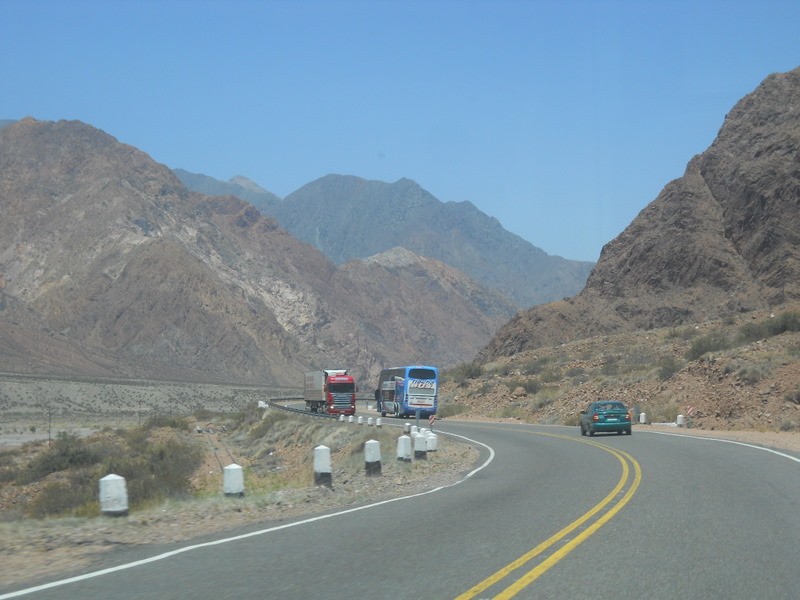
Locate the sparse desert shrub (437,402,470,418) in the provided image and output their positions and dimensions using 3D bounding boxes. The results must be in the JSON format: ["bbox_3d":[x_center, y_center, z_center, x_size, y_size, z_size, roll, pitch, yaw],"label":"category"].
[{"bbox_3d":[4.141,8.552,127.000,2.553,1.201,2.425,0,-3,0],"label":"sparse desert shrub"}]

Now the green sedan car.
[{"bbox_3d":[8.277,4.757,65.986,1.680,1.400,4.240,-2,-3,-2],"label":"green sedan car"}]

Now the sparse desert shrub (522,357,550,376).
[{"bbox_3d":[9.661,4.742,117.000,2.075,1.383,1.971,0,-3,0],"label":"sparse desert shrub"}]

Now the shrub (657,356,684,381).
[{"bbox_3d":[15.001,3.799,91.000,1.506,1.291,1.431,0,-3,0],"label":"shrub"}]

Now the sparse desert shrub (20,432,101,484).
[{"bbox_3d":[-13.655,6.375,66.000,3.121,2.029,2.965,0,-3,0],"label":"sparse desert shrub"}]

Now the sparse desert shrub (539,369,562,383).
[{"bbox_3d":[9.997,5.015,109.000,1.546,0.902,1.469,0,-3,0],"label":"sparse desert shrub"}]

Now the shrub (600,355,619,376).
[{"bbox_3d":[13.150,4.111,103.000,1.096,1.340,1.206,0,-3,0],"label":"shrub"}]

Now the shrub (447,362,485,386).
[{"bbox_3d":[5.429,6.175,136.000,3.055,1.929,2.902,0,-3,0],"label":"shrub"}]

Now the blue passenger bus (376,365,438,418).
[{"bbox_3d":[0.514,7.519,132.975,2.580,4.050,13.500,1,-4,-10],"label":"blue passenger bus"}]

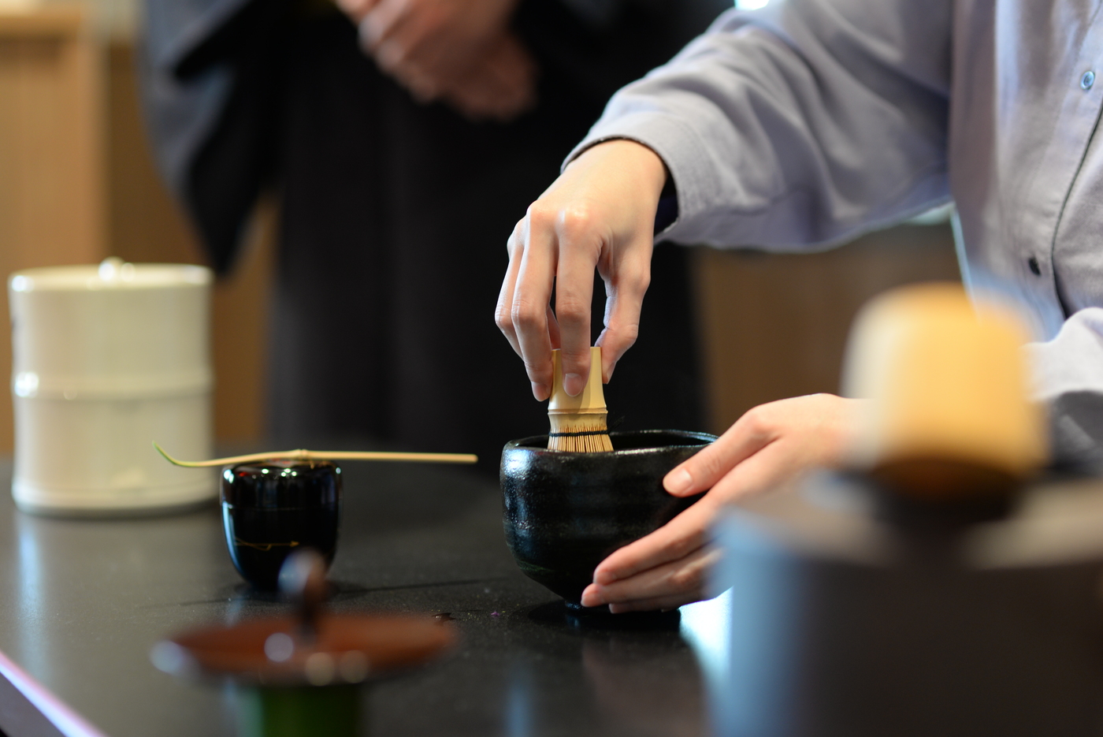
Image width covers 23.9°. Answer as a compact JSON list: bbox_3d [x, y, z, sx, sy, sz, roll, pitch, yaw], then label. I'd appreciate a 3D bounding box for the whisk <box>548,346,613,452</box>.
[{"bbox_3d":[0.015,0.045,1.389,0.054,0.112,0.054,-1,5,0],"label":"whisk"}]

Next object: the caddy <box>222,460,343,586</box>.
[{"bbox_3d":[-0.152,0.088,1.465,0.068,0.069,0.068,-1,5,0],"label":"caddy"}]

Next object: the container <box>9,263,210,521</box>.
[{"bbox_3d":[-0.314,0.008,1.855,0.145,0.169,0.145,-1,5,0],"label":"container"}]

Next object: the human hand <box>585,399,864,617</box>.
[{"bbox_3d":[0.092,0.073,1.350,0.175,0.080,0.075,-31,0,3],"label":"human hand"}]

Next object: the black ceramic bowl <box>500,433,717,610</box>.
[{"bbox_3d":[0.030,0.082,1.386,0.119,0.088,0.119,-1,5,0],"label":"black ceramic bowl"}]

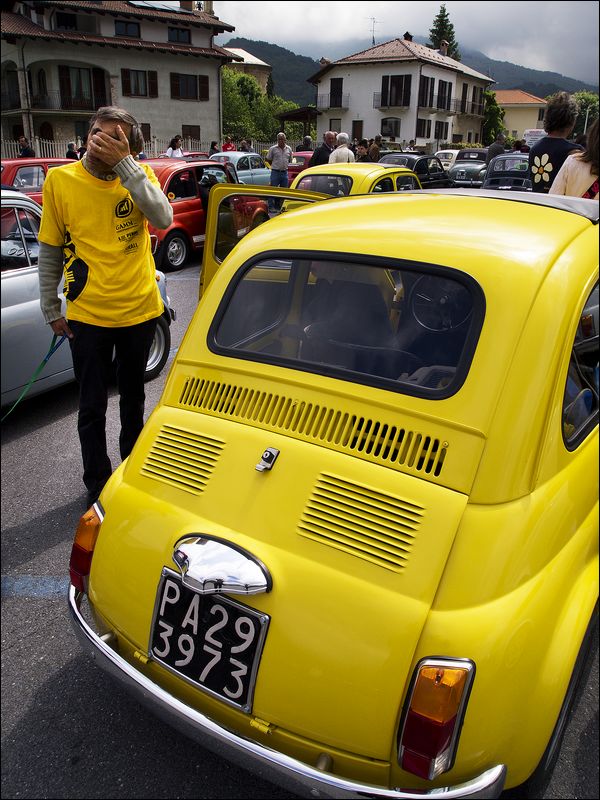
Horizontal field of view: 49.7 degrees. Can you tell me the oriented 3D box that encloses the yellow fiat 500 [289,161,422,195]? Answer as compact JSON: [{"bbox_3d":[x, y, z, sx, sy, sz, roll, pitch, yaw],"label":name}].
[{"bbox_3d":[0.769,-2.268,8.024,1.320,1.325,2.950,15,26,32],"label":"yellow fiat 500"}]

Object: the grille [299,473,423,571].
[{"bbox_3d":[0.122,0.247,1.317,0.230,0.144,0.025,17,-17,20],"label":"grille"}]

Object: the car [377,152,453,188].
[{"bbox_3d":[2.867,-5.471,16.214,1.320,1.325,2.970,18,27,37],"label":"car"}]

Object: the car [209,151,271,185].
[{"bbox_3d":[-1.706,-6.352,18.354,1.320,1.325,2.970,15,26,33],"label":"car"}]

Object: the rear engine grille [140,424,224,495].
[{"bbox_3d":[-0.286,0.142,1.560,0.230,0.140,0.025,12,-20,40],"label":"rear engine grille"}]

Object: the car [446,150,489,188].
[{"bbox_3d":[5.290,-6.832,19.646,1.320,1.380,3.300,8,23,19],"label":"car"}]

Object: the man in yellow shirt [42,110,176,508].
[{"bbox_3d":[-0.805,-0.322,2.659,0.550,1.630,0.400,-9,23,-23],"label":"man in yellow shirt"}]

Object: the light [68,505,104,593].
[{"bbox_3d":[-0.547,0.403,1.699,0.080,0.215,0.110,-8,22,-42],"label":"light"}]

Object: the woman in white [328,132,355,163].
[{"bbox_3d":[0.665,-3.479,10.665,0.480,1.640,0.320,-5,22,-14],"label":"woman in white"}]

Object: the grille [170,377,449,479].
[{"bbox_3d":[-0.008,0.048,1.500,0.715,0.075,0.040,14,-5,30],"label":"grille"}]

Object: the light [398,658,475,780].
[{"bbox_3d":[0.253,0.606,1.224,0.110,0.215,0.080,8,15,16],"label":"light"}]

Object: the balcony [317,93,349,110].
[{"bbox_3d":[2.598,-23.818,51.720,2.500,1.250,0.950,13,25,29],"label":"balcony"}]

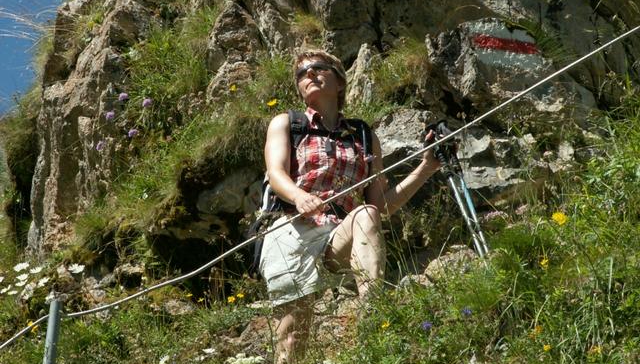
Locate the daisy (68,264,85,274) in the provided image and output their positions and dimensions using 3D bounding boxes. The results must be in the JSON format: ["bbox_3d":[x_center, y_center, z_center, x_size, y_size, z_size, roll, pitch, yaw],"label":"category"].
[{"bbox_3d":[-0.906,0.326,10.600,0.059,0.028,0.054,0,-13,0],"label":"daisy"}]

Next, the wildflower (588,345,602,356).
[{"bbox_3d":[0.958,0.586,9.900,0.046,0.040,0.040,0,-13,0],"label":"wildflower"}]

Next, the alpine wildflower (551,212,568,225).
[{"bbox_3d":[0.858,0.131,10.200,0.056,0.042,0.045,0,-13,0],"label":"alpine wildflower"}]

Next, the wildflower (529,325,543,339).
[{"bbox_3d":[0.757,0.525,10.000,0.047,0.045,0.040,0,-13,0],"label":"wildflower"}]

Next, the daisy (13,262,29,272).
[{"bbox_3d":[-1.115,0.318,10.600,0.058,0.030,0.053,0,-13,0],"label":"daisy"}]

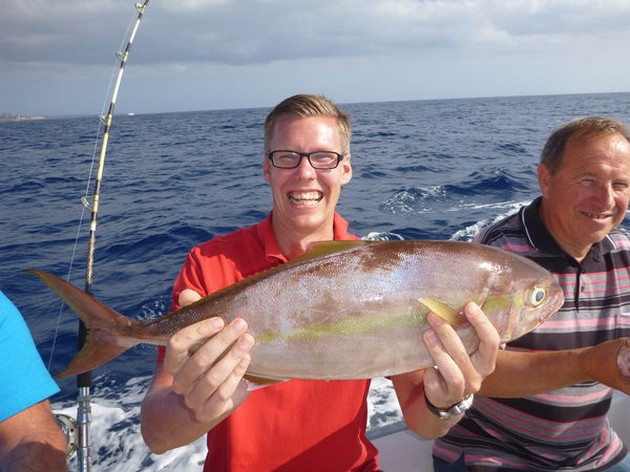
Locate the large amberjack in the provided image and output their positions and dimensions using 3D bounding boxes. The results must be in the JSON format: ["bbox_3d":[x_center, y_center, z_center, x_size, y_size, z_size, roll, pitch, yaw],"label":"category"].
[{"bbox_3d":[-0.006,0.104,0.678,0.700,0.187,0.098,-2,11,-5],"label":"large amberjack"}]

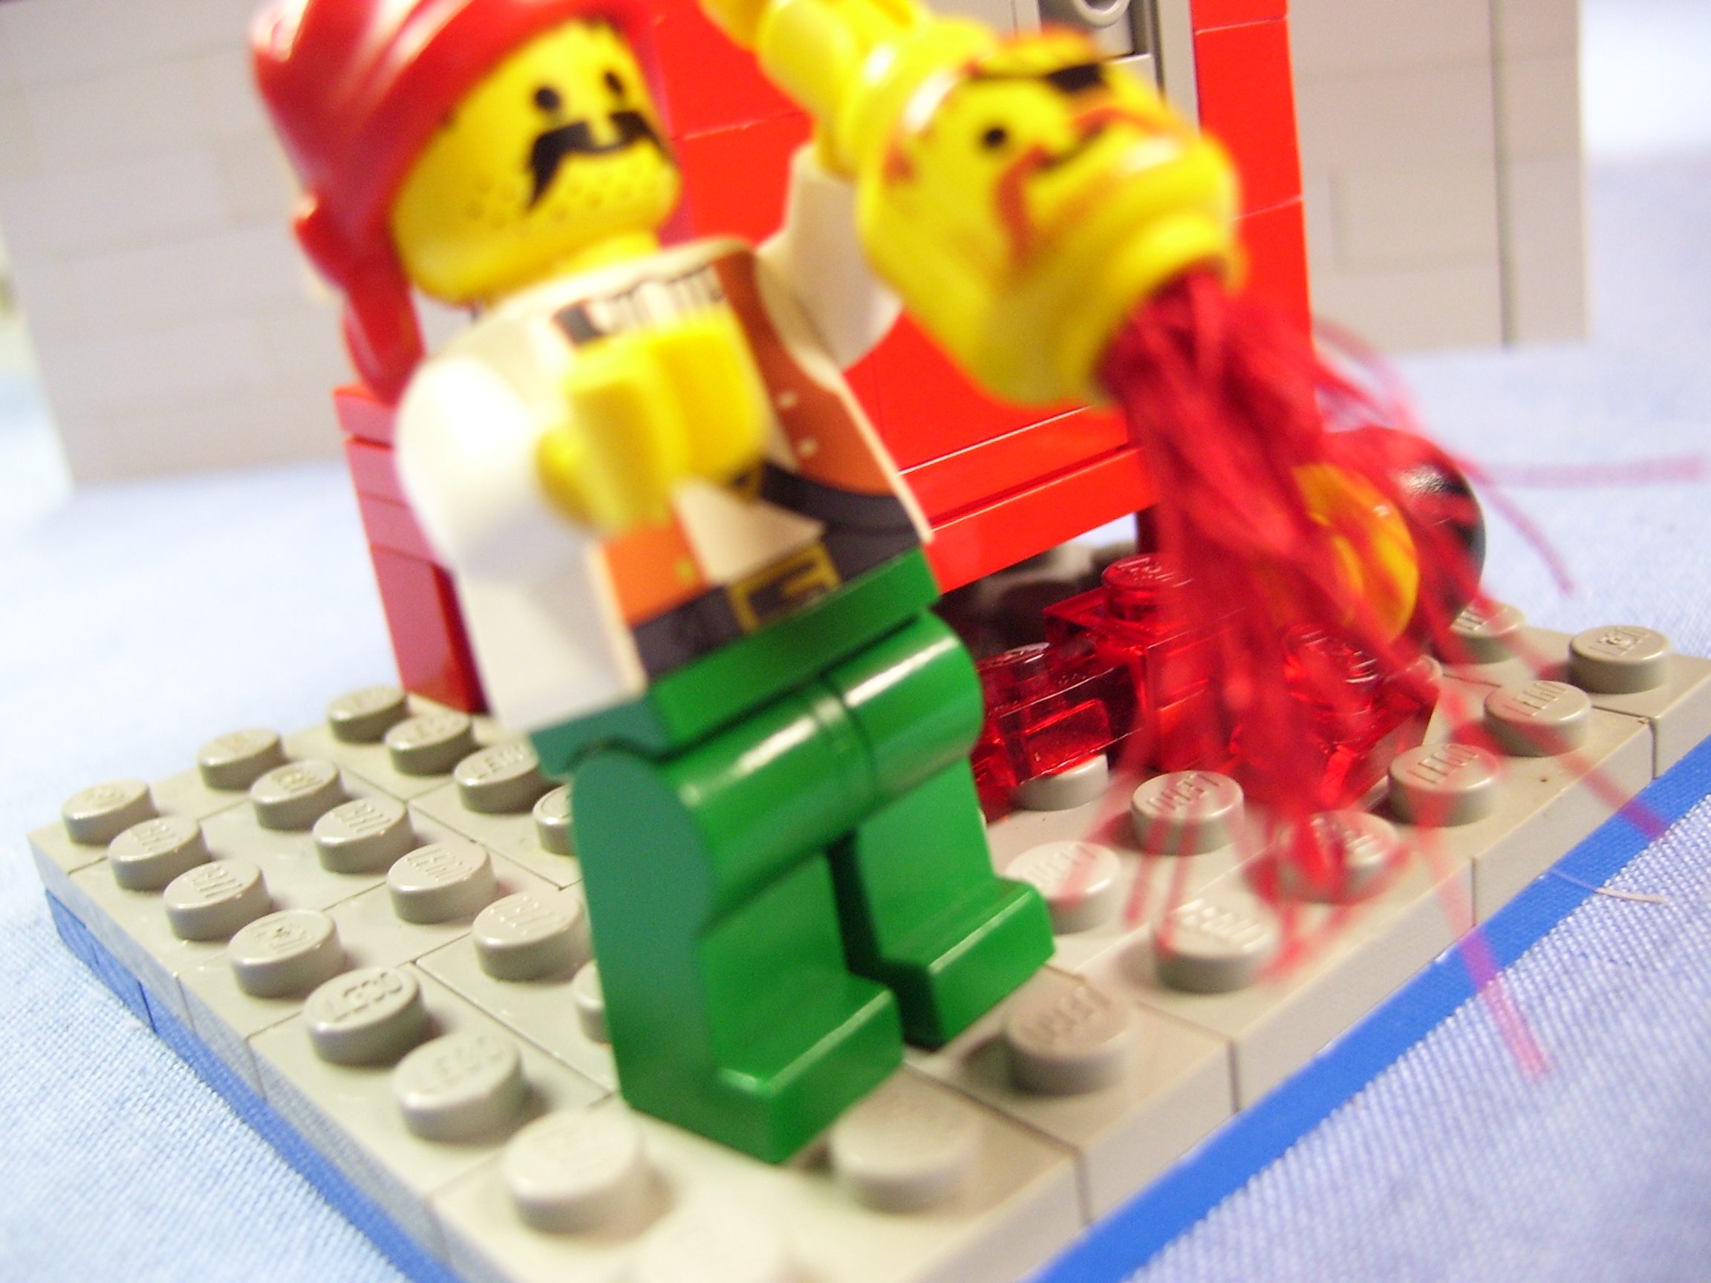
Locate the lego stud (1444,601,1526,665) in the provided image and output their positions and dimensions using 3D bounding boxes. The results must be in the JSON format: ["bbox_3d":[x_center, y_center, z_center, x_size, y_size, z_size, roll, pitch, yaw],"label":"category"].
[{"bbox_3d":[0.032,0.000,0.092,0.005,0.002,0.005,-24,25,-35],"label":"lego stud"}]

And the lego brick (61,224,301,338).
[{"bbox_3d":[-0.076,-0.044,0.208,0.032,0.010,0.008,-4,21,13],"label":"lego brick"}]

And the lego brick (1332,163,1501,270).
[{"bbox_3d":[0.056,-0.044,0.181,0.016,0.010,0.008,-4,21,13],"label":"lego brick"}]

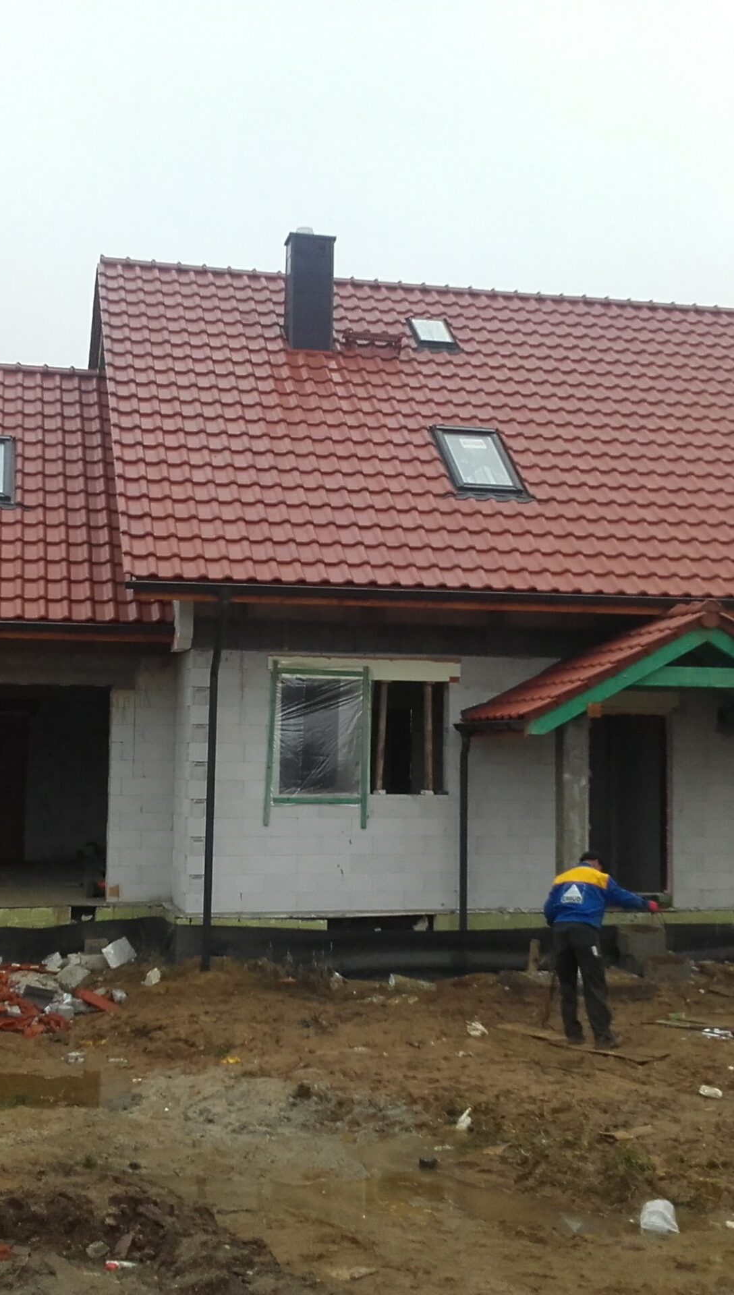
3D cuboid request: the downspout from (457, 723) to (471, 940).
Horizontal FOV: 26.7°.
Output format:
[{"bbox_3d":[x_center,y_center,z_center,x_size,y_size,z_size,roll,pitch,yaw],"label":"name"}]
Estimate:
[{"bbox_3d":[1.077,2.031,17.000,0.120,2.250,0.120,1,-4,-12],"label":"downspout"}]

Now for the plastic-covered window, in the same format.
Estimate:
[{"bbox_3d":[-0.517,0.957,16.789,0.951,1.316,0.080,1,-4,-12],"label":"plastic-covered window"}]

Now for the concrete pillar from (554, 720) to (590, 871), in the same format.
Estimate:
[{"bbox_3d":[2.095,2.051,15.872,0.250,2.590,0.250,1,-4,-12],"label":"concrete pillar"}]

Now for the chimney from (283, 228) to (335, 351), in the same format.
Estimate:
[{"bbox_3d":[-0.759,-4.670,20.567,0.610,1.630,0.470,1,-4,-12],"label":"chimney"}]

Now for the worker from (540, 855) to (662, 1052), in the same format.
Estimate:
[{"bbox_3d":[1.915,2.455,12.650,0.780,1.600,0.620,-2,-5,30],"label":"worker"}]

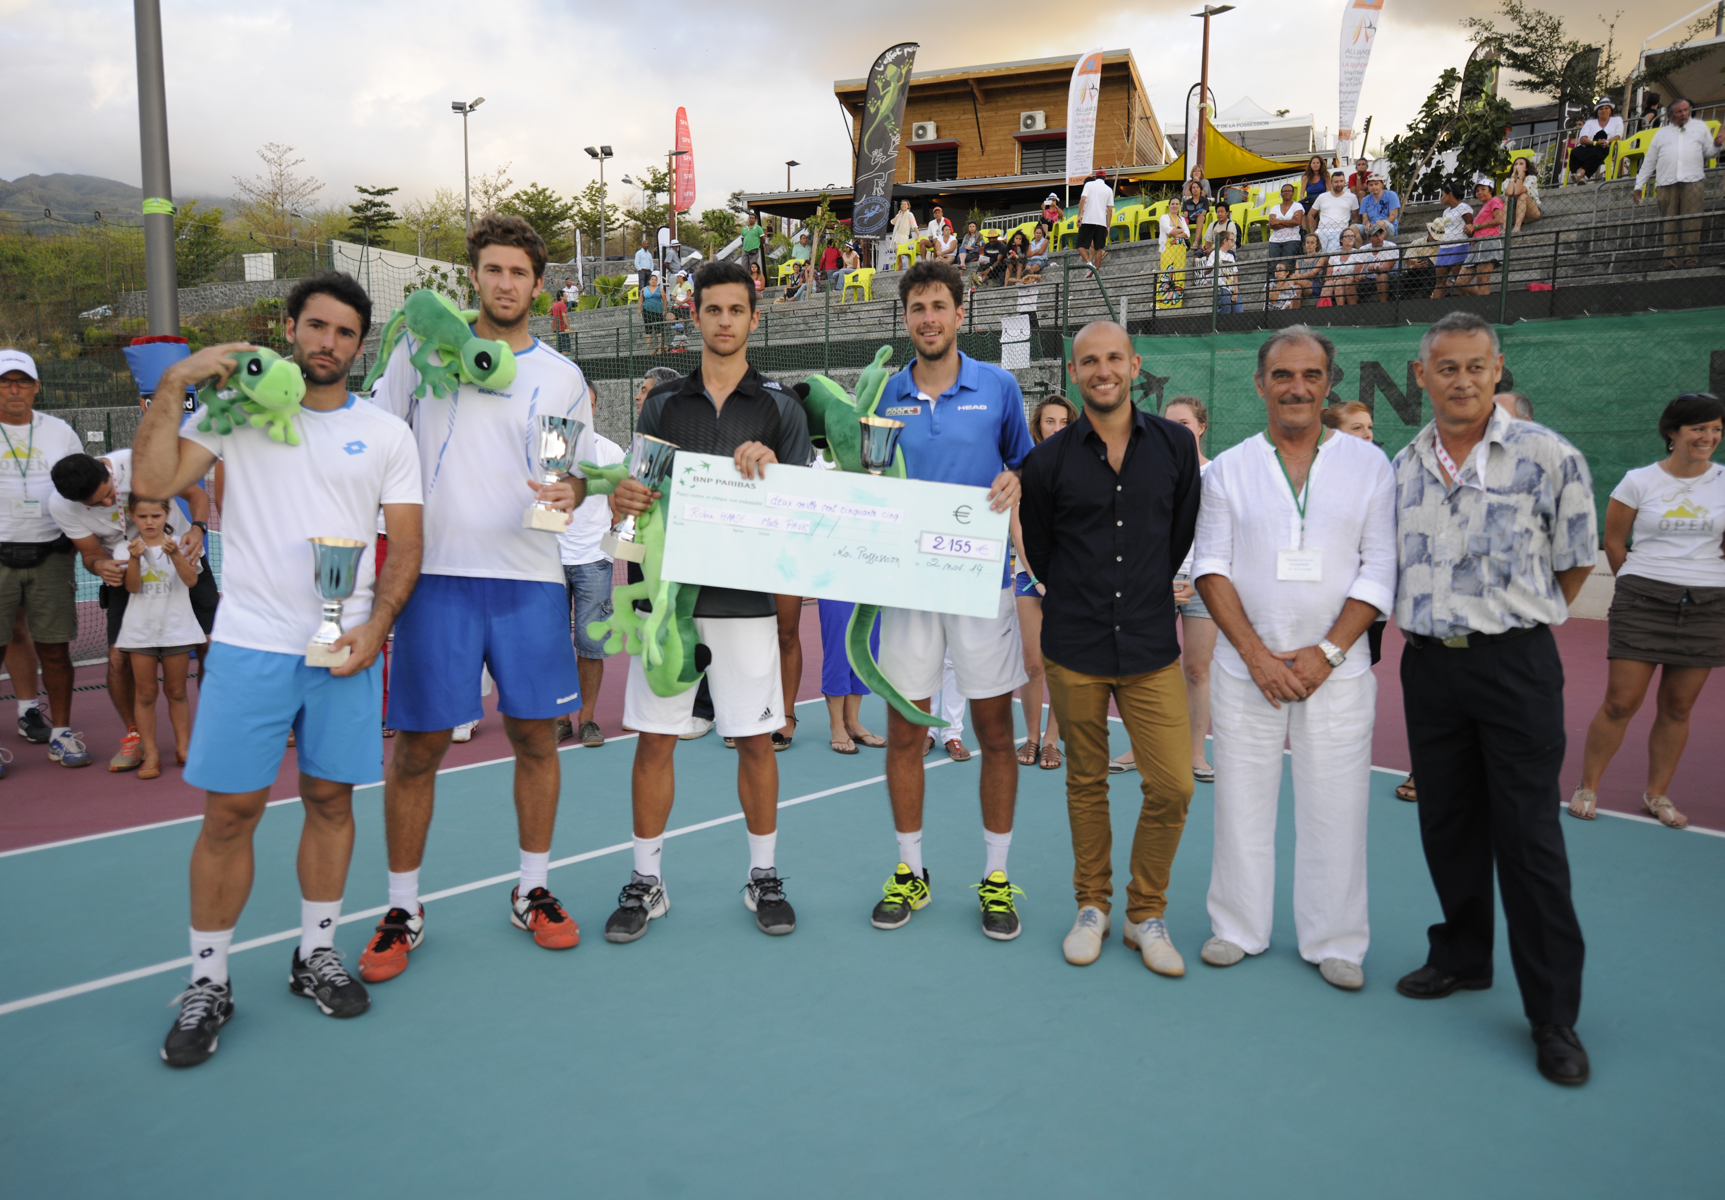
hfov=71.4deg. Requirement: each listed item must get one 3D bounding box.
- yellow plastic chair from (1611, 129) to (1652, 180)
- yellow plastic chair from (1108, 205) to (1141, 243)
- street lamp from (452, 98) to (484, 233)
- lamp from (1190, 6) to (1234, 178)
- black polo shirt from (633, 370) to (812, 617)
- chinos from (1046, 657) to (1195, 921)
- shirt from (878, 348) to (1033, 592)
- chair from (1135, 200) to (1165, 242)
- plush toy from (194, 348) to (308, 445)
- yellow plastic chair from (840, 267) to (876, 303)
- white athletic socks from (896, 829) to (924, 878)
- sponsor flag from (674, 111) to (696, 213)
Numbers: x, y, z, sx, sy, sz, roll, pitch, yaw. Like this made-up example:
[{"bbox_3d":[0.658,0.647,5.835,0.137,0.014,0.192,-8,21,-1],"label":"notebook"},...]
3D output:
[{"bbox_3d":[11.083,-6.347,16.986,0.560,0.800,0.570,-5,9,-40],"label":"yellow plastic chair"},{"bbox_3d":[5.009,-7.056,22.496,0.570,0.800,0.560,7,9,43],"label":"yellow plastic chair"},{"bbox_3d":[-10.736,-10.816,32.827,0.950,5.690,0.600,3,7,20],"label":"street lamp"},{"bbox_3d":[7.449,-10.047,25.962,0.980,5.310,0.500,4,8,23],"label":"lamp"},{"bbox_3d":[-0.413,-0.320,3.545,0.530,0.740,0.310,0,7,-6],"label":"black polo shirt"},{"bbox_3d":[0.737,0.482,3.463,0.420,0.870,0.290,2,7,9],"label":"chinos"},{"bbox_3d":[0.250,-0.376,3.520,0.520,0.730,0.300,2,7,10],"label":"shirt"},{"bbox_3d":[5.642,-7.331,23.200,0.570,0.770,0.560,8,10,44],"label":"chair"},{"bbox_3d":[-1.432,-0.476,2.800,0.250,0.230,0.350,-4,16,-40],"label":"plush toy"},{"bbox_3d":[-0.092,-6.855,26.100,0.570,0.770,0.560,6,9,38],"label":"yellow plastic chair"},{"bbox_3d":[0.145,0.786,3.702,0.090,0.155,0.110,4,8,25],"label":"white athletic socks"},{"bbox_3d":[-6.792,-16.854,46.000,0.840,4.100,0.080,4,7,14],"label":"sponsor flag"}]

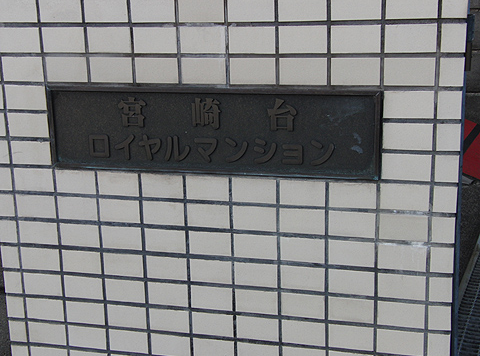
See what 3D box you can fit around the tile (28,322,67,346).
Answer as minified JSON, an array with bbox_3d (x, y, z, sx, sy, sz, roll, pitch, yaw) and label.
[{"bbox_3d":[-0.515,0.416,2.119,0.108,0.060,0.010,3,15,15],"label":"tile"}]

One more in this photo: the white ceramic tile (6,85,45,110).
[{"bbox_3d":[-0.525,-0.199,1.948,0.108,0.061,0.010,2,15,15],"label":"white ceramic tile"}]

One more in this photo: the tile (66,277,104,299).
[{"bbox_3d":[-0.401,0.282,2.042,0.108,0.061,0.010,2,15,15],"label":"tile"}]

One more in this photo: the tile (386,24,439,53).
[{"bbox_3d":[0.373,-0.306,1.738,0.108,0.060,0.010,2,15,14],"label":"tile"}]

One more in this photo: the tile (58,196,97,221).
[{"bbox_3d":[-0.407,0.076,1.989,0.108,0.061,0.010,2,15,15],"label":"tile"}]

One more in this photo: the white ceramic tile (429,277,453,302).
[{"bbox_3d":[0.455,0.249,1.792,0.050,0.061,0.010,3,15,15],"label":"white ceramic tile"}]

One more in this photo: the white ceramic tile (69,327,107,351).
[{"bbox_3d":[-0.405,0.421,2.102,0.108,0.060,0.010,2,15,14],"label":"white ceramic tile"}]

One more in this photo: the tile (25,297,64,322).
[{"bbox_3d":[-0.510,0.342,2.081,0.108,0.061,0.010,3,15,15],"label":"tile"}]

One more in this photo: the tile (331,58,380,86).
[{"bbox_3d":[0.252,-0.232,1.728,0.108,0.061,0.010,2,15,15],"label":"tile"}]

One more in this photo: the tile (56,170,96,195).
[{"bbox_3d":[-0.407,0.010,1.971,0.108,0.061,0.010,2,15,15],"label":"tile"}]

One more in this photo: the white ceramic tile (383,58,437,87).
[{"bbox_3d":[0.375,-0.236,1.757,0.108,0.060,0.010,2,15,14],"label":"white ceramic tile"}]

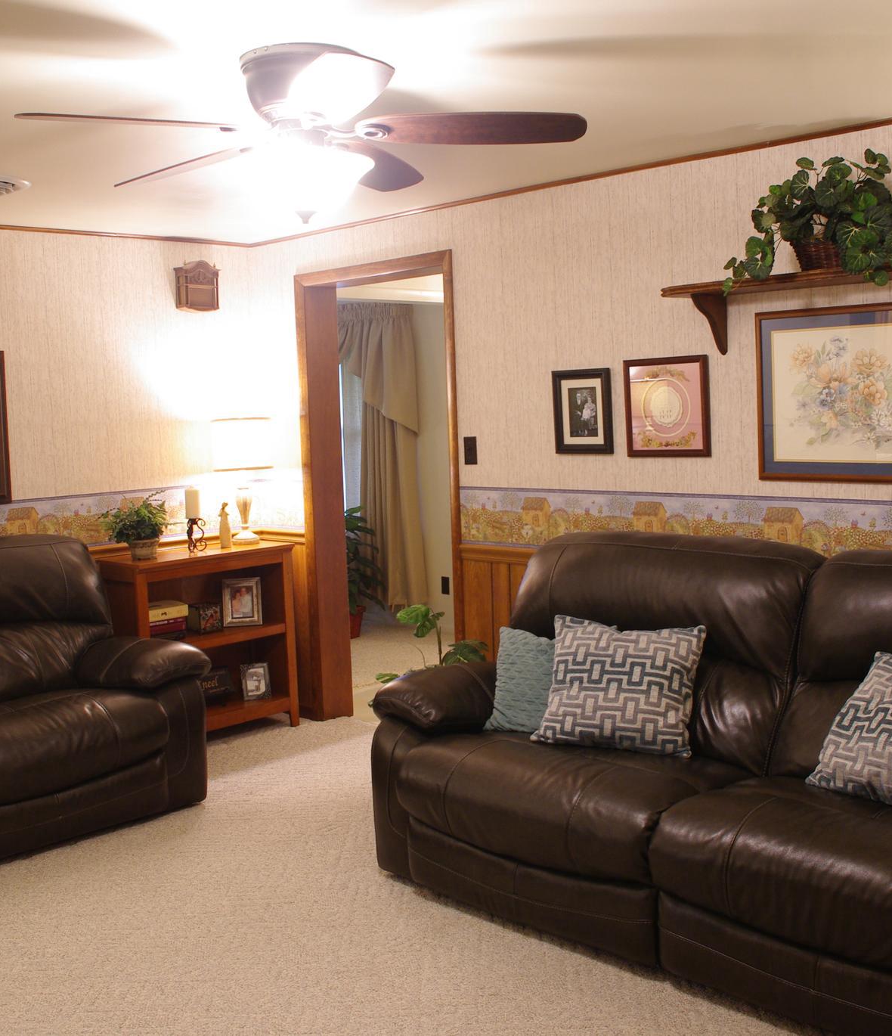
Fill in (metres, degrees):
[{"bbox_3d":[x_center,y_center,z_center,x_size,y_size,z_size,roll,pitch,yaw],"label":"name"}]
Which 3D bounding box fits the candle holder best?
[{"bbox_3d":[-1.157,0.073,5.337,0.090,0.170,0.115,3,8,43],"label":"candle holder"}]

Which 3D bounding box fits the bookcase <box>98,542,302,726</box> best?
[{"bbox_3d":[-1.108,0.593,5.334,0.335,0.866,0.845,3,8,43],"label":"bookcase"}]

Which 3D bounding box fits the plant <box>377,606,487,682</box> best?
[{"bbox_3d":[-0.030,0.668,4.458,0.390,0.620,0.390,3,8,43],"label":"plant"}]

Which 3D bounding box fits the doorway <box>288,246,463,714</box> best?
[{"bbox_3d":[-0.255,-0.064,5.267,1.010,2.127,0.160,3,8,43],"label":"doorway"}]

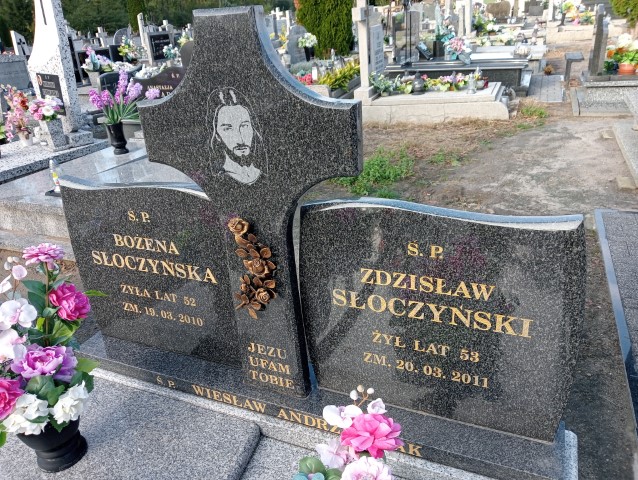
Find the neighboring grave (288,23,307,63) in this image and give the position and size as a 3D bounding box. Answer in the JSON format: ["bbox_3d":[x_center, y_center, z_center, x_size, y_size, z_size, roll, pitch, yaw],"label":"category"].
[{"bbox_3d":[-0.508,-4.718,12.500,0.550,0.960,0.150,-20,29,-36],"label":"neighboring grave"}]

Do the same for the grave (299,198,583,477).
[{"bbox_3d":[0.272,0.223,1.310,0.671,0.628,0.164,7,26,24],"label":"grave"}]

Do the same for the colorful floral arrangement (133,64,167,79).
[{"bbox_3d":[-2.594,-2.602,8.000,0.480,0.250,0.340,-10,24,-17],"label":"colorful floral arrangement"}]

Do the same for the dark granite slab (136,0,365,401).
[{"bbox_3d":[-0.166,-0.039,1.386,0.619,1.065,0.069,7,26,24],"label":"dark granite slab"}]

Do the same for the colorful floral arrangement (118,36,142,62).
[{"bbox_3d":[-3.722,-3.761,10.200,0.460,0.480,0.400,-10,24,-17],"label":"colorful floral arrangement"}]

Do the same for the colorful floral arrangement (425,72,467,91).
[{"bbox_3d":[1.837,-2.294,7.500,0.600,0.270,0.320,-1,24,9],"label":"colorful floral arrangement"}]

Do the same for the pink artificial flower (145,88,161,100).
[{"bbox_3d":[-1.483,-1.296,4.600,0.130,0.100,0.120,-10,24,-17],"label":"pink artificial flower"}]

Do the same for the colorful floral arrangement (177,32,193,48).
[{"bbox_3d":[-2.791,-4.160,10.800,0.370,0.340,0.350,-10,24,-17],"label":"colorful floral arrangement"}]

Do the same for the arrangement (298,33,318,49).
[{"bbox_3d":[-0.248,-4.711,12.200,0.450,0.380,0.420,-1,24,9],"label":"arrangement"}]

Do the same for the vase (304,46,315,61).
[{"bbox_3d":[-0.224,-4.404,12.200,0.190,0.320,0.190,-2,23,0],"label":"vase"}]

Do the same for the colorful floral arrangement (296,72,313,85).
[{"bbox_3d":[-0.287,-3.095,9.900,0.320,0.230,0.280,-1,24,9],"label":"colorful floral arrangement"}]

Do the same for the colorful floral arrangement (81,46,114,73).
[{"bbox_3d":[-3.859,-3.145,9.000,0.540,0.420,0.400,-10,24,-17],"label":"colorful floral arrangement"}]

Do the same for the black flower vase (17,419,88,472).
[{"bbox_3d":[-0.755,0.569,1.484,0.166,0.123,0.166,7,26,24],"label":"black flower vase"}]

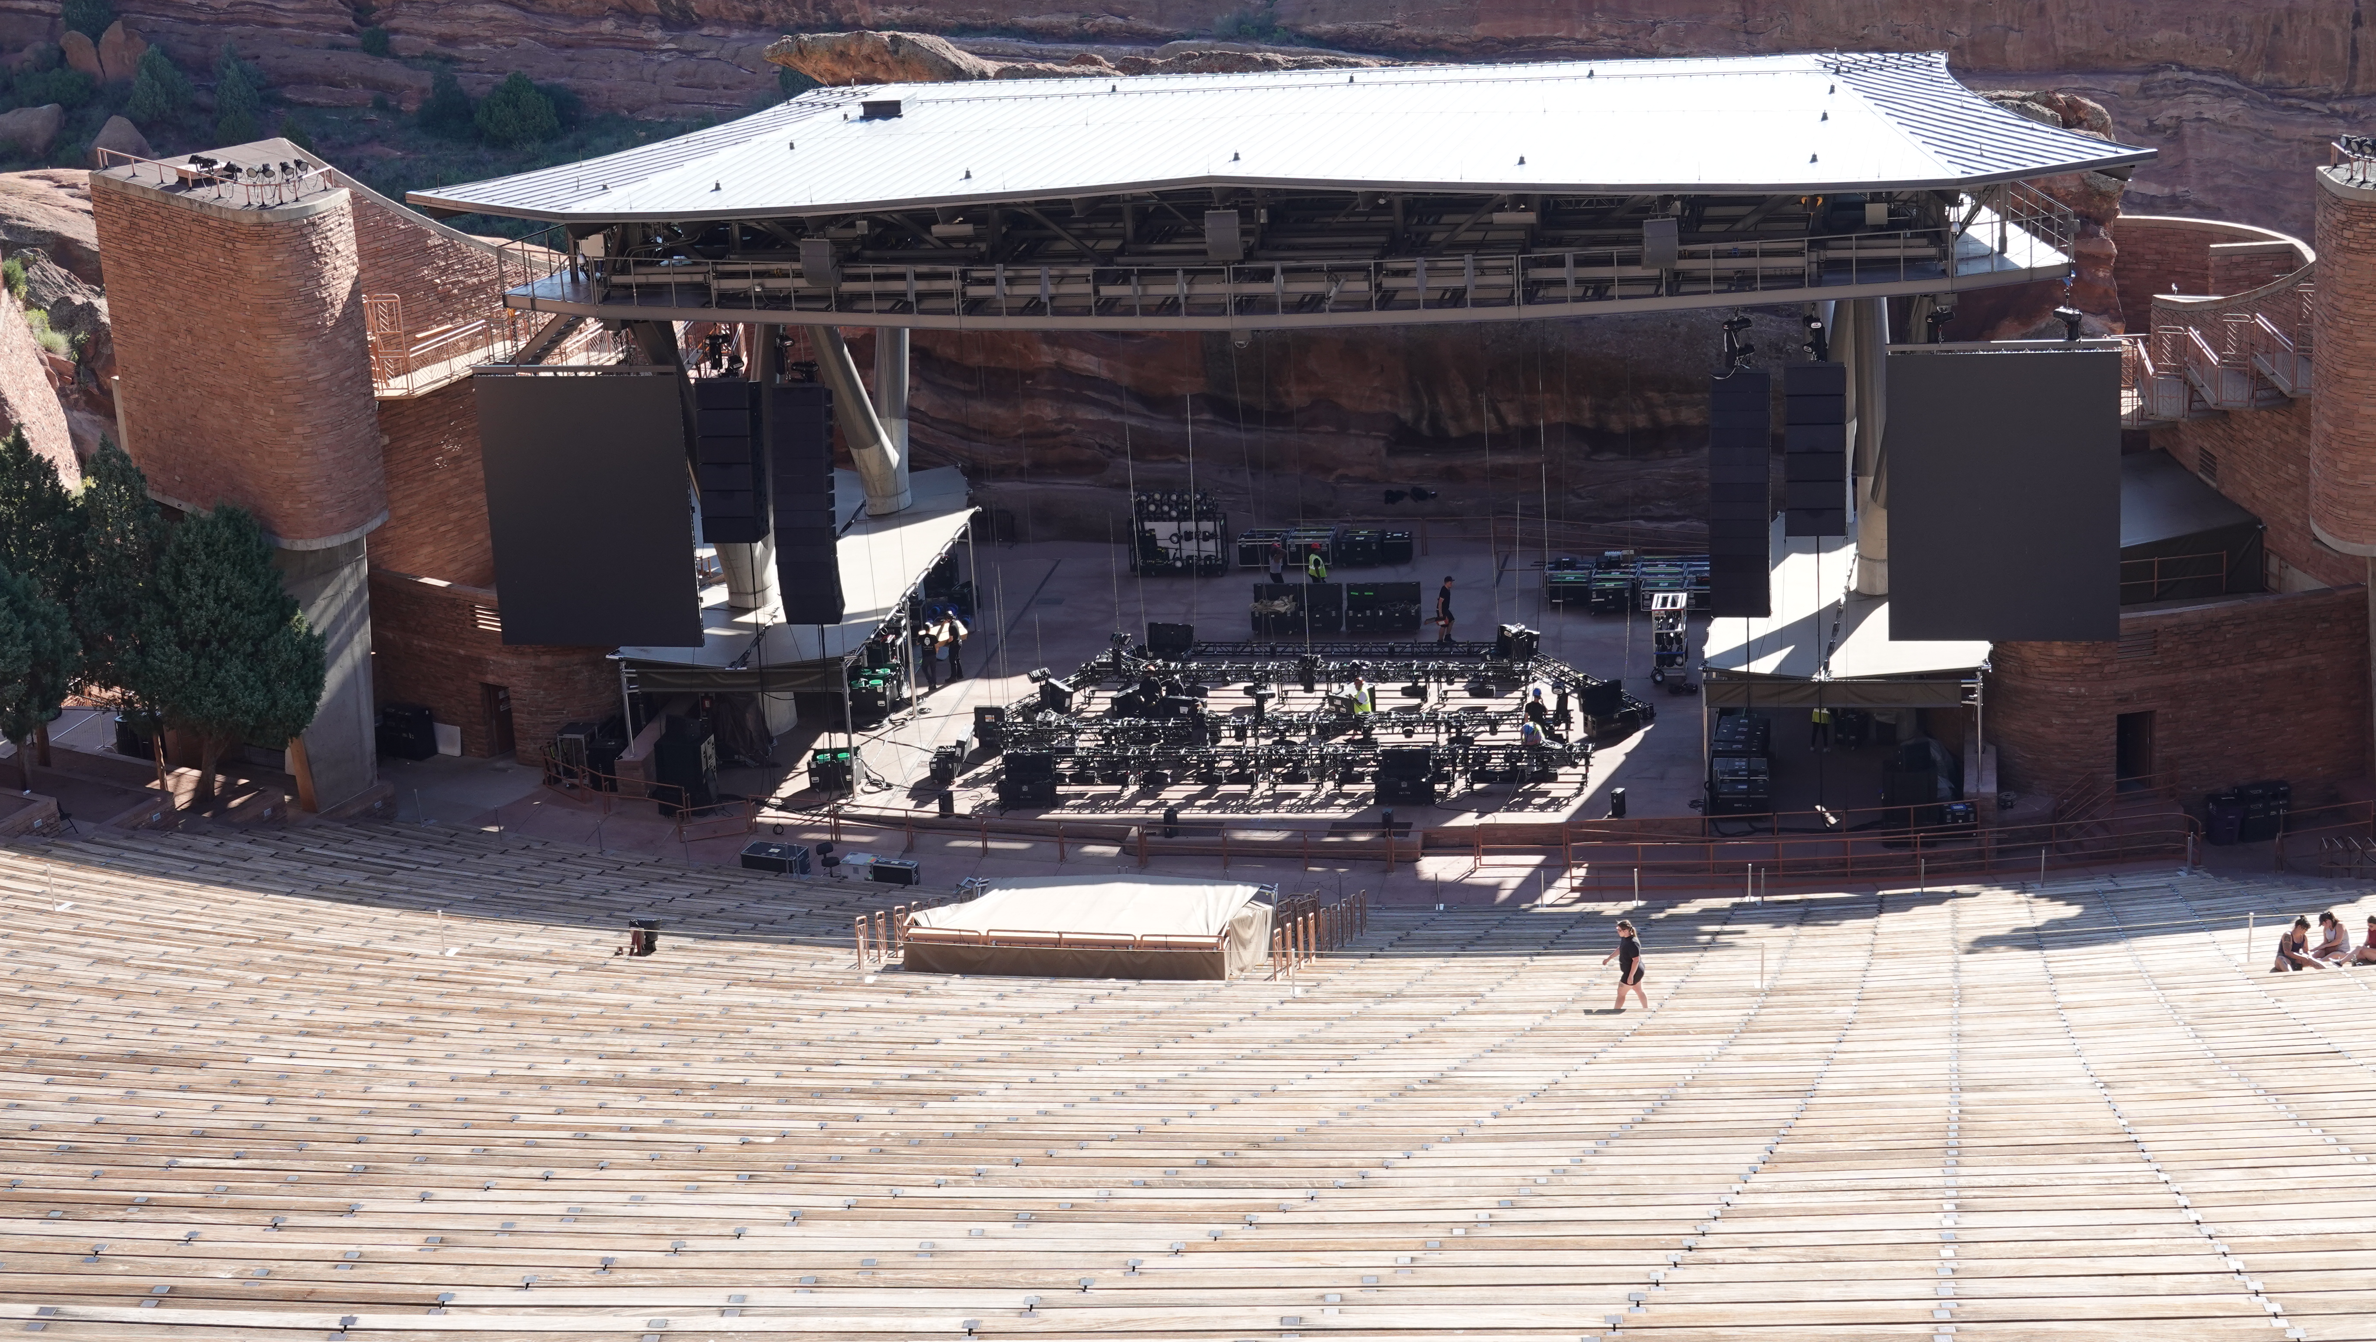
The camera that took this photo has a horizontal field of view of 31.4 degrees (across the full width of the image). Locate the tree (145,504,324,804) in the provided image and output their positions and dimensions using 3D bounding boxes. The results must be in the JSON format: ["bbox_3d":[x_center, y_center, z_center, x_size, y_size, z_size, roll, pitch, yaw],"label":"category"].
[{"bbox_3d":[-21.878,-0.358,96.943,4.200,7.043,4.200,-3,18,1],"label":"tree"}]

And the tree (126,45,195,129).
[{"bbox_3d":[-55.948,-31.752,230.000,3.800,4.700,3.800,-3,18,0],"label":"tree"}]

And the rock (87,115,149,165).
[{"bbox_3d":[-52.608,-26.063,208.000,3.200,2.800,2.900,-3,18,0],"label":"rock"}]

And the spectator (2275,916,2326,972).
[{"bbox_3d":[18.375,4.511,69.800,0.680,0.900,0.550,9,22,33],"label":"spectator"}]

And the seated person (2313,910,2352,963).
[{"bbox_3d":[19.659,4.574,72.500,0.720,0.840,0.550,-11,19,-23],"label":"seated person"}]

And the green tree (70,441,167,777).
[{"bbox_3d":[-24.564,-1.376,97.800,2.600,8.200,2.600,-3,18,0],"label":"green tree"}]

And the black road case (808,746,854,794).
[{"bbox_3d":[-8.075,2.232,95.800,0.950,0.760,0.900,-1,19,8],"label":"black road case"}]

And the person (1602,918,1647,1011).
[{"bbox_3d":[7.504,5.036,72.500,0.720,1.620,0.500,-1,18,8],"label":"person"}]

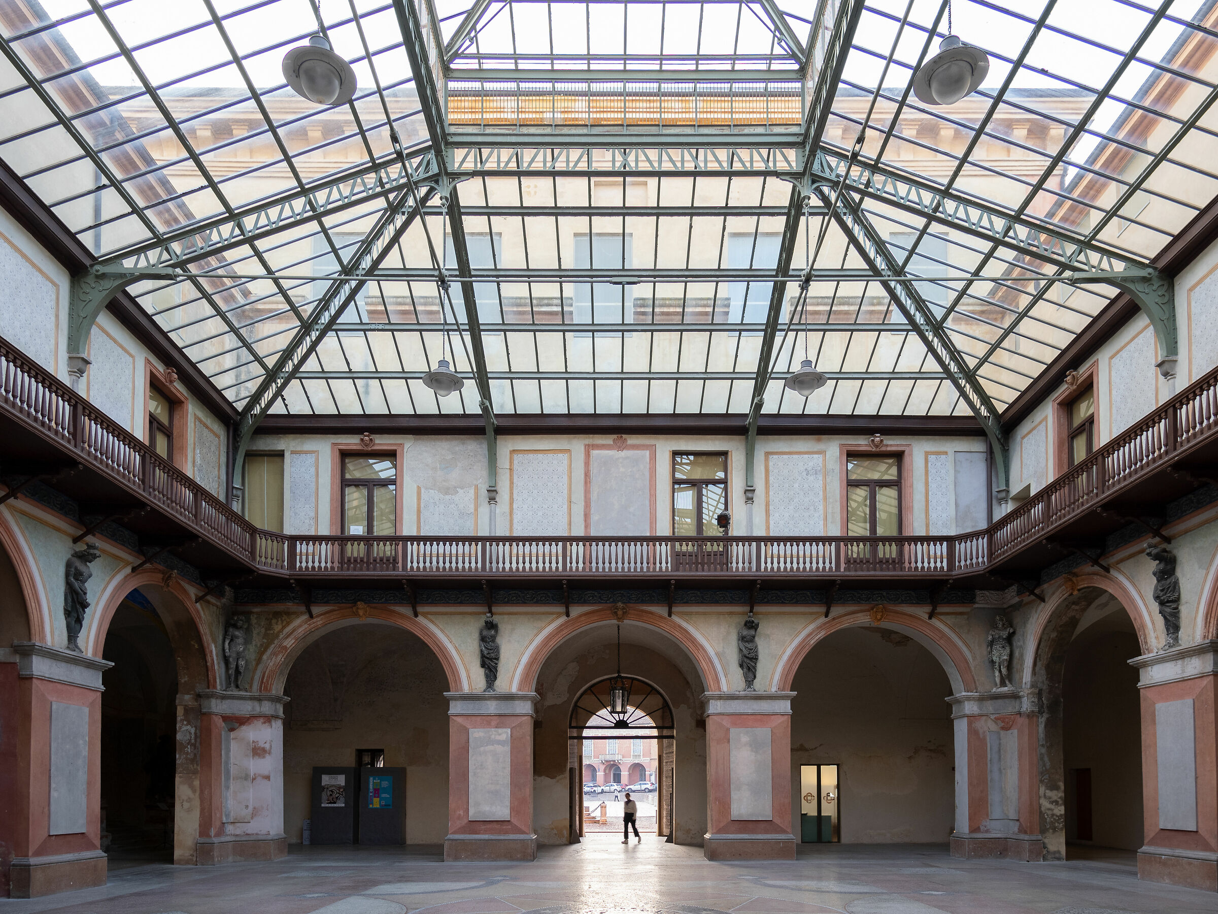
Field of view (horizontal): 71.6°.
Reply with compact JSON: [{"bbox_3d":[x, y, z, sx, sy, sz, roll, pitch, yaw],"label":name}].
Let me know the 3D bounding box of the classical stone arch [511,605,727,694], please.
[{"bbox_3d":[0.230,4.655,20.400,5.100,2.150,0.600,0,-8,0],"label":"classical stone arch"}]

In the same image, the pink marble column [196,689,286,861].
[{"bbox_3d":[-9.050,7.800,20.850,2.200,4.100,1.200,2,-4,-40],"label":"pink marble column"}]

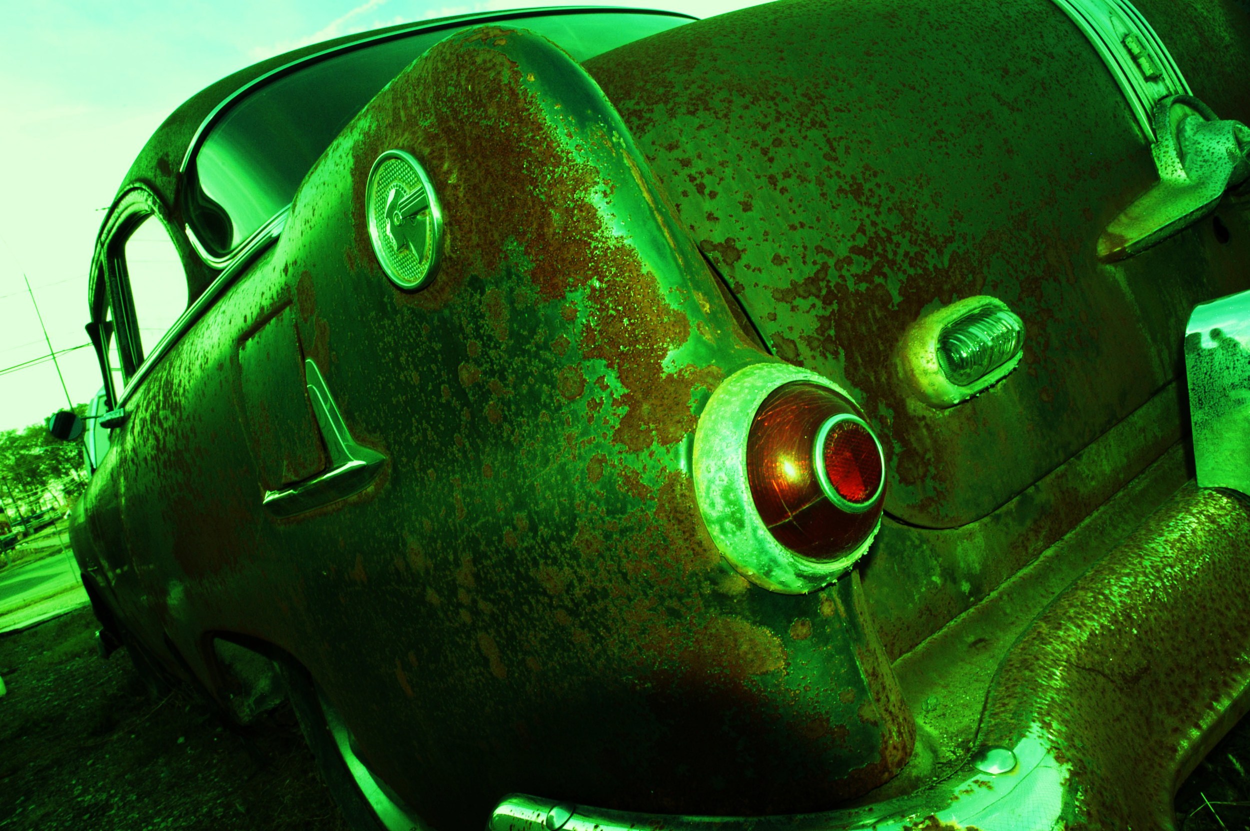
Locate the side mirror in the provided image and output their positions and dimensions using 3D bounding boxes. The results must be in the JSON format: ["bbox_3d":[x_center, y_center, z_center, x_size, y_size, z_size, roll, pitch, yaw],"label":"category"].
[{"bbox_3d":[-1.993,0.040,3.338,0.110,0.108,0.040,-24,6,-38],"label":"side mirror"}]

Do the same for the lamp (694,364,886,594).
[{"bbox_3d":[0.130,0.037,0.622,0.160,0.160,0.070,-23,3,-33],"label":"lamp"}]

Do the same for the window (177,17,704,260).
[{"bbox_3d":[-0.129,-0.678,1.910,1.400,0.360,0.540,-23,6,-32],"label":"window"}]

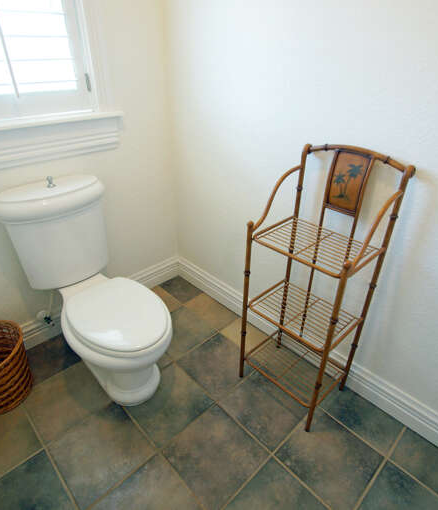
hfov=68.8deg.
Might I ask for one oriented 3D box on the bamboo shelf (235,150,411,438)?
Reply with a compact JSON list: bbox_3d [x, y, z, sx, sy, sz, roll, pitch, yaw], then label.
[{"bbox_3d":[0.347,0.150,1.218,0.315,1.036,0.388,-25,40,-38],"label":"bamboo shelf"}]

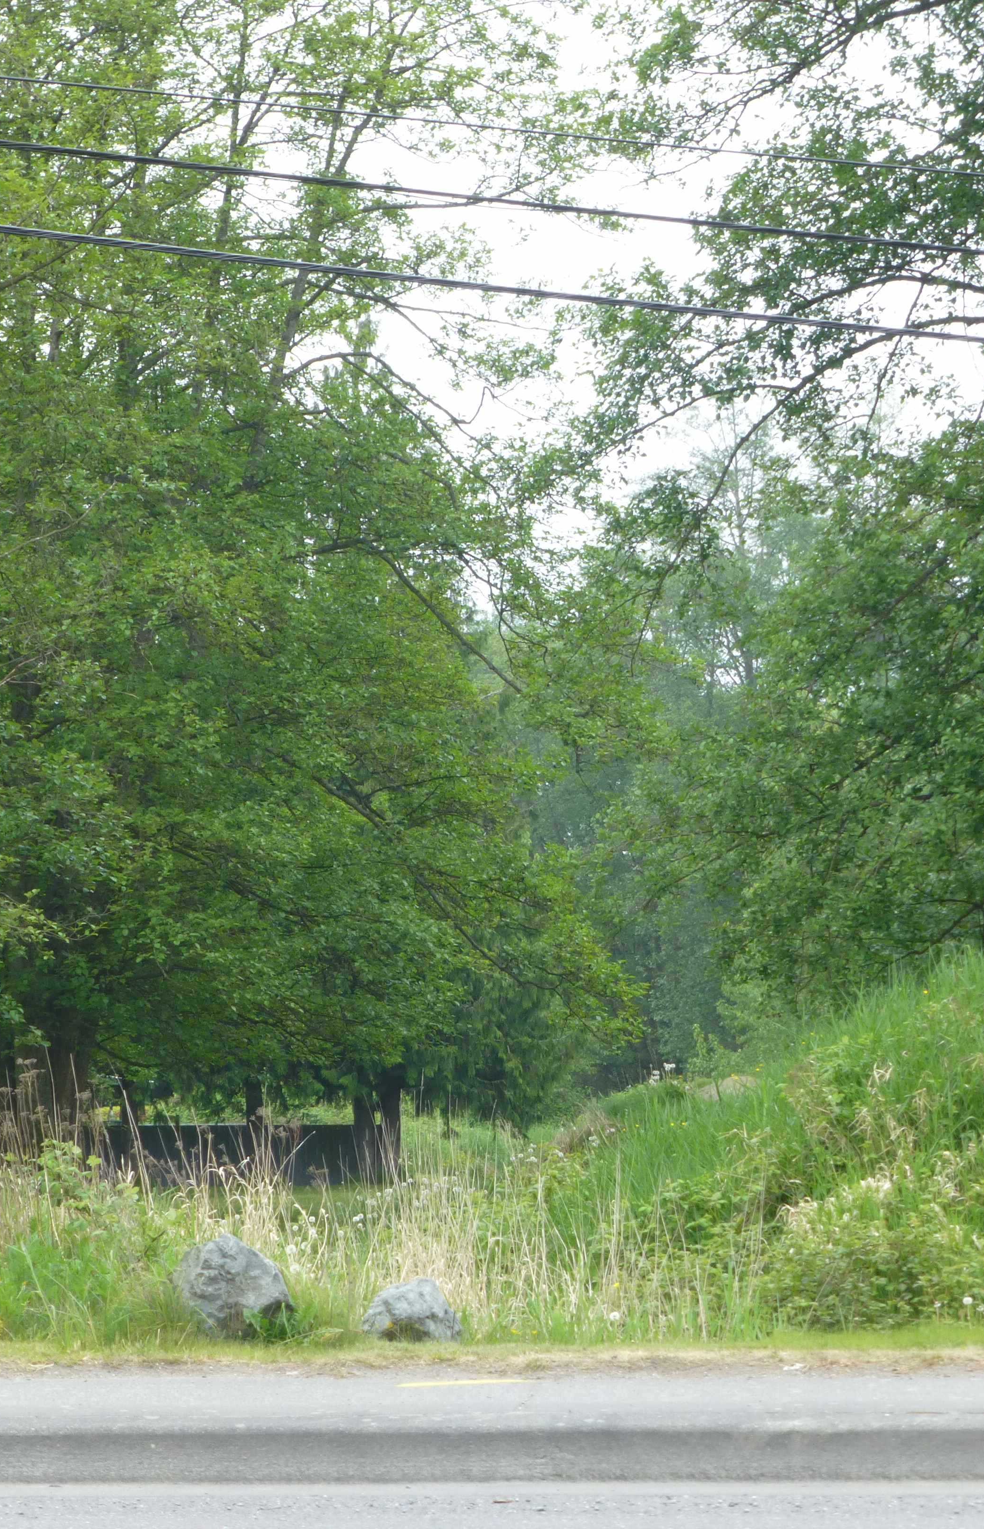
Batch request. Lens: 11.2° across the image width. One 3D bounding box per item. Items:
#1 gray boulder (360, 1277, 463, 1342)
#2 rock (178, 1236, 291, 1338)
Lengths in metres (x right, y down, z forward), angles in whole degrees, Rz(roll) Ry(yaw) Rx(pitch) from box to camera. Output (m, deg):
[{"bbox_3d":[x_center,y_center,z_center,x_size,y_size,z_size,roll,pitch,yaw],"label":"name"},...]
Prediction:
[{"bbox_3d":[-0.286,1.940,17.800,0.360,0.235,0.310,0,-3,0],"label":"gray boulder"},{"bbox_3d":[-0.920,1.865,17.900,0.420,0.370,0.370,0,-3,0],"label":"rock"}]

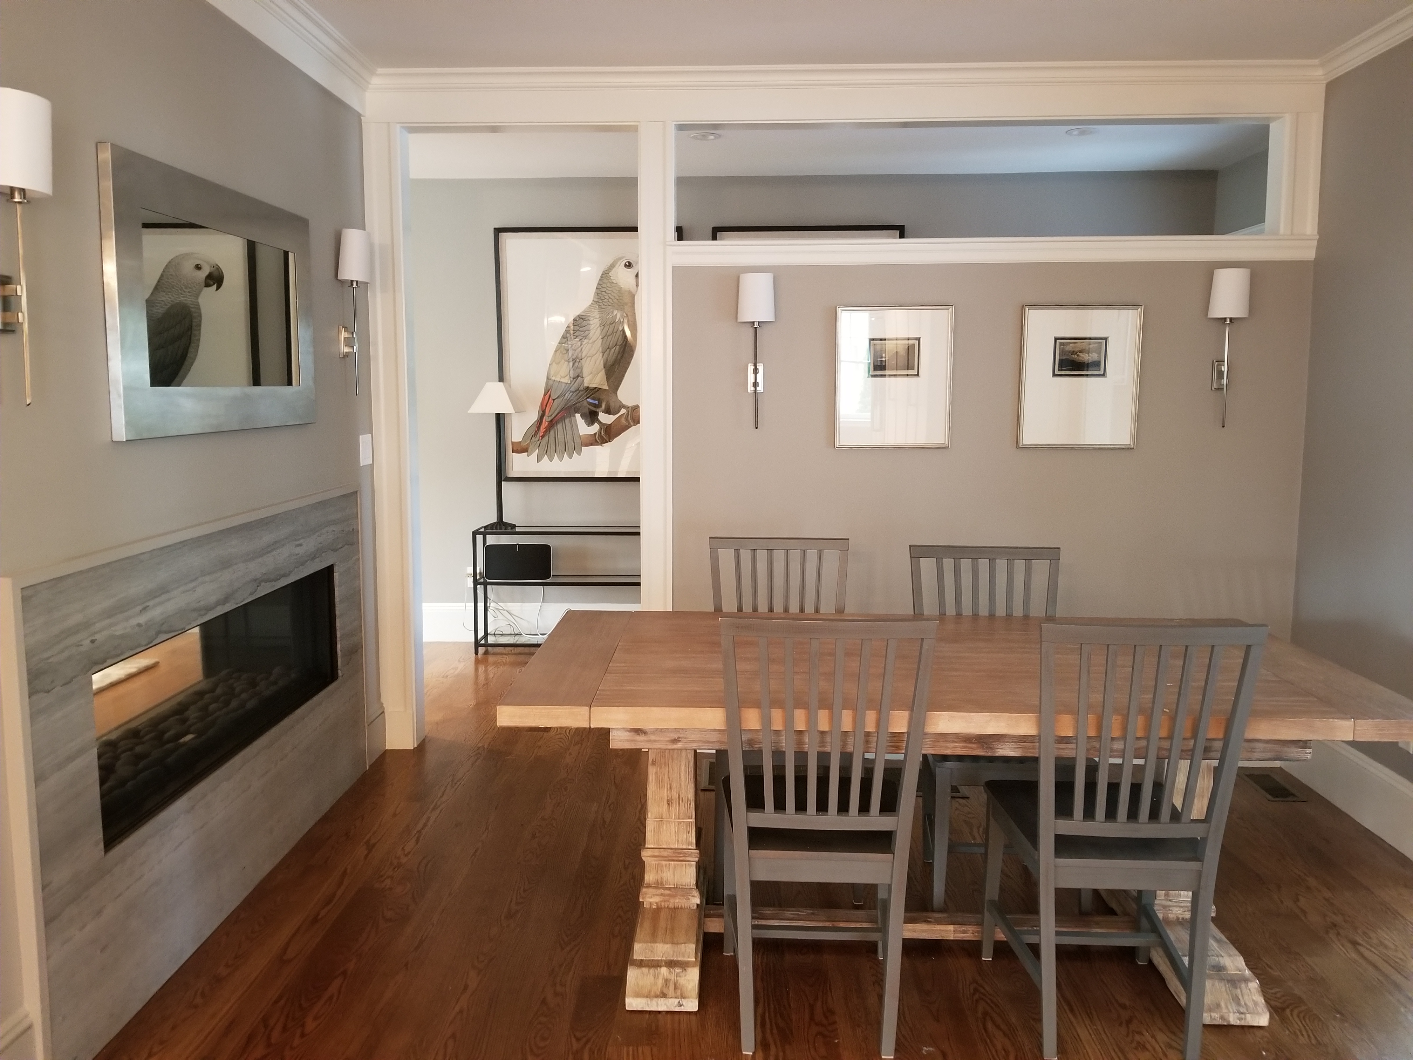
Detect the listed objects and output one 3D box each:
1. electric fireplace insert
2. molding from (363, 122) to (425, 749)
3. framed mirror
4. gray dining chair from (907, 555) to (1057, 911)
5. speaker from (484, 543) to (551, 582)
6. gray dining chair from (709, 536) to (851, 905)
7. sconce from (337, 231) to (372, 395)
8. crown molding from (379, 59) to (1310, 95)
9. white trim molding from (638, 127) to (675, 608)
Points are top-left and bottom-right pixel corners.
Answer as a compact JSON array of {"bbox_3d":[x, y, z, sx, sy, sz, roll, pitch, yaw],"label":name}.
[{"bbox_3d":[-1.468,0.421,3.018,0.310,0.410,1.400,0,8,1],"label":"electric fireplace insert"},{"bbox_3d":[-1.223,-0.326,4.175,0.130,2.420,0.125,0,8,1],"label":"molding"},{"bbox_3d":[-1.312,-0.600,2.914,0.035,0.655,1.100,0,8,1],"label":"framed mirror"},{"bbox_3d":[0.822,0.559,2.990,0.450,0.972,0.520,1,8,4],"label":"gray dining chair"},{"bbox_3d":[-1.024,0.171,5.790,0.364,0.203,0.154,0,8,1],"label":"speaker"},{"bbox_3d":[0.226,0.540,3.144,0.450,0.972,0.520,0,8,3],"label":"gray dining chair"},{"bbox_3d":[-1.254,-0.775,3.798,0.107,0.575,0.140,0,8,1],"label":"sconce"},{"bbox_3d":[0.482,-1.643,3.841,3.470,0.075,0.065,0,8,2],"label":"crown molding"},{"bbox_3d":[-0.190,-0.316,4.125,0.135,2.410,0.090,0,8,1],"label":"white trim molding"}]

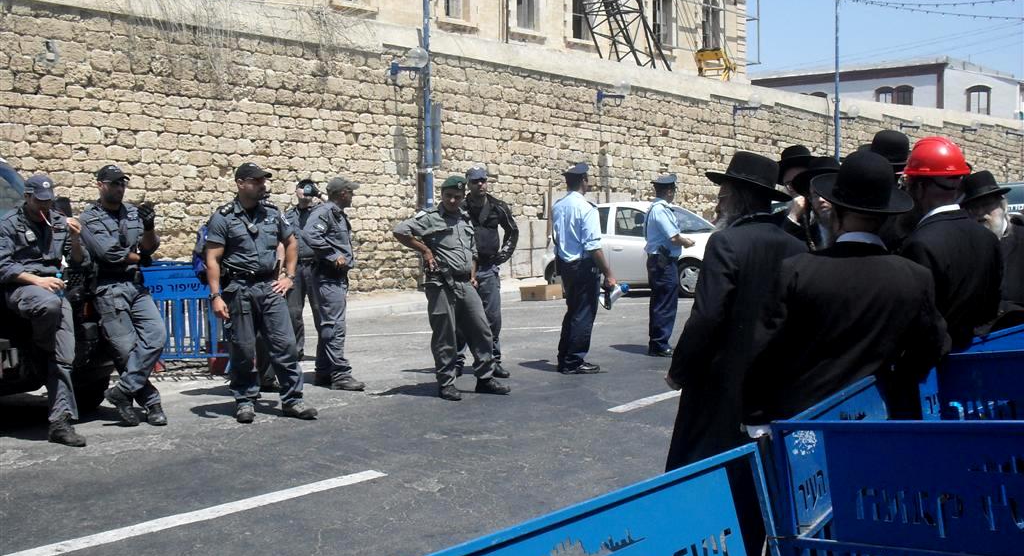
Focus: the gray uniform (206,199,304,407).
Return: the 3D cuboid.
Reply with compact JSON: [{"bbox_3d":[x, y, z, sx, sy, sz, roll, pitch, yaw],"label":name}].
[{"bbox_3d":[-1.837,0.175,8.050,0.630,1.470,0.420,-1,3,-22],"label":"gray uniform"}]

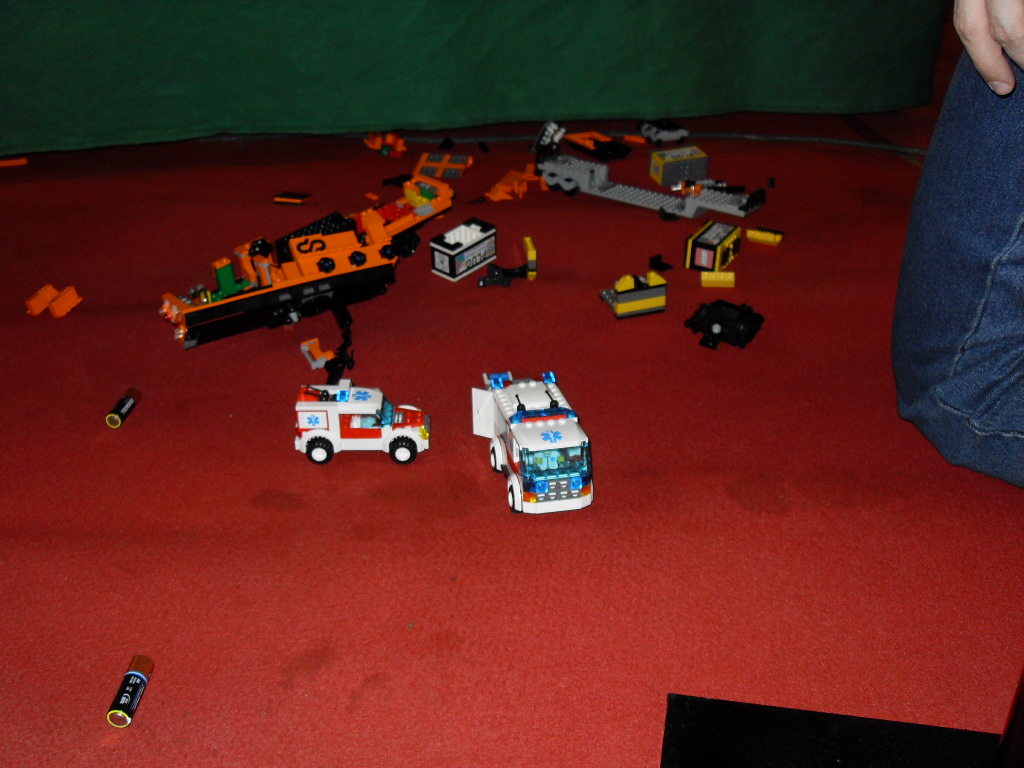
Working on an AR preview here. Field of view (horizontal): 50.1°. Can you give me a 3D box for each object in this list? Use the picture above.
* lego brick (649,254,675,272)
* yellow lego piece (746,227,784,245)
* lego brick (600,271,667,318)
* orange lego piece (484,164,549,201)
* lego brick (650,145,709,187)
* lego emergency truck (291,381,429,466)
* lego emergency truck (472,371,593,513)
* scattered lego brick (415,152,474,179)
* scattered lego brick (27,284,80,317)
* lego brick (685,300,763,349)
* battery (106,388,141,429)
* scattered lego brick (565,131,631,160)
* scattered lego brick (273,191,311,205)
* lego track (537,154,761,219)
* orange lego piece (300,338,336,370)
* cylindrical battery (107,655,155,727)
[{"bbox_3d":[0.156,-0.126,1.143,0.024,0.012,0.018,0,31,0],"label":"lego brick"},{"bbox_3d":[0.281,-0.164,1.215,0.032,0.010,0.016,15,34,24],"label":"yellow lego piece"},{"bbox_3d":[0.119,-0.095,1.076,0.049,0.039,0.046,-10,32,-15],"label":"lego brick"},{"bbox_3d":[0.004,-0.244,1.329,0.062,0.022,0.054,-11,33,-17],"label":"orange lego piece"},{"bbox_3d":[0.211,-0.274,1.377,0.062,0.032,0.035,-10,33,-16],"label":"lego brick"},{"bbox_3d":[-0.114,0.029,0.843,0.101,0.056,0.040,0,31,0],"label":"lego emergency truck"},{"bbox_3d":[0.017,0.041,0.818,0.063,0.062,0.109,-8,32,-13],"label":"lego emergency truck"},{"bbox_3d":[-0.089,-0.281,1.409,0.061,0.008,0.064,4,38,8],"label":"scattered lego brick"},{"bbox_3d":[-0.455,-0.082,1.089,0.044,0.014,0.043,8,32,14],"label":"scattered lego brick"},{"bbox_3d":[0.197,-0.056,1.022,0.060,0.018,0.050,19,36,28],"label":"lego brick"},{"bbox_3d":[-0.320,0.019,0.901,0.014,0.014,0.050,1,31,2],"label":"battery"},{"bbox_3d":[0.114,-0.319,1.459,0.042,0.014,0.080,-27,40,-36],"label":"scattered lego brick"},{"bbox_3d":[-0.269,-0.224,1.328,0.035,0.007,0.019,6,32,10],"label":"scattered lego brick"},{"bbox_3d":[0.157,-0.225,1.297,0.268,0.032,0.050,19,33,29],"label":"lego track"},{"bbox_3d":[-0.173,-0.026,0.980,0.026,0.010,0.034,-12,33,-20],"label":"orange lego piece"},{"bbox_3d":[-0.226,0.181,0.652,0.014,0.014,0.050,-1,28,-1],"label":"cylindrical battery"}]

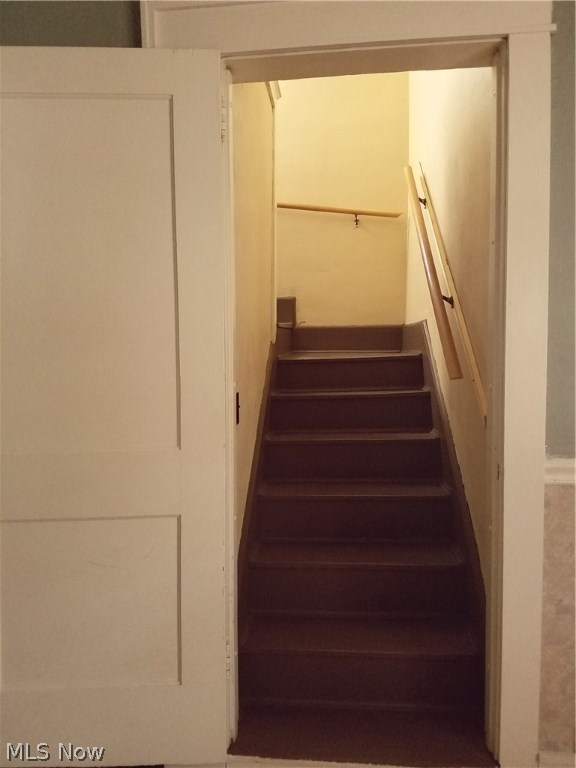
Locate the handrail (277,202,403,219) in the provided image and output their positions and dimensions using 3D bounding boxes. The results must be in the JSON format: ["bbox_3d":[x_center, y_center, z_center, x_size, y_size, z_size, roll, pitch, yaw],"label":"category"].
[{"bbox_3d":[0.359,-1.210,4.028,0.875,0.045,0.045,7,4,5],"label":"handrail"}]

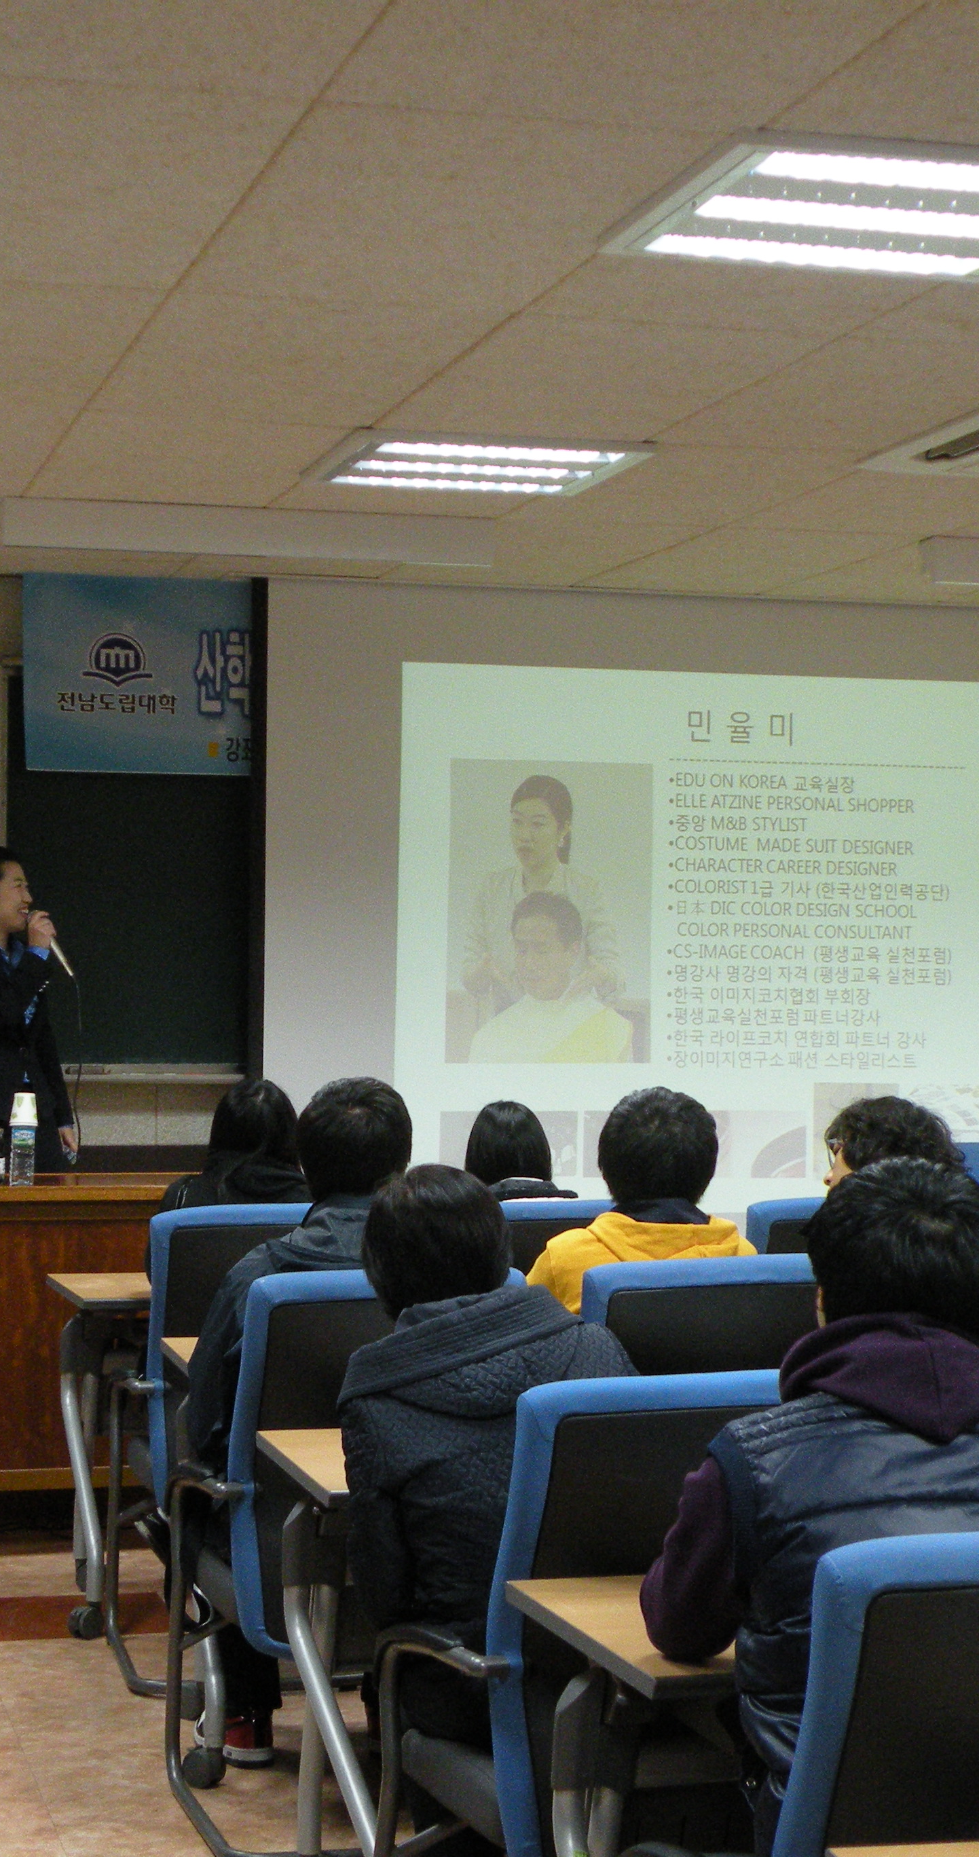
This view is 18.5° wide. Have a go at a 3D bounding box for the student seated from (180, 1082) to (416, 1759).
[{"bbox_3d":[-0.295,0.899,5.429,0.520,1.280,0.780,0,-1,-15],"label":"student seated"}]

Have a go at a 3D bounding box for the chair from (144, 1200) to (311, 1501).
[{"bbox_3d":[-0.518,1.061,6.341,0.530,0.970,0.600,0,-1,-15],"label":"chair"}]

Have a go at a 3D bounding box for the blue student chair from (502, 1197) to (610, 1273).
[{"bbox_3d":[0.024,1.072,6.906,0.530,0.940,0.600,0,0,-15],"label":"blue student chair"}]

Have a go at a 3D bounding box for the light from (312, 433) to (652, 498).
[{"bbox_3d":[-0.034,-1.067,6.749,0.660,0.080,0.660,0,-1,-15],"label":"light"}]

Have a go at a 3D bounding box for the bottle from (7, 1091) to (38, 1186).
[{"bbox_3d":[-1.148,0.518,7.382,0.075,0.238,0.075,0,0,-15],"label":"bottle"}]

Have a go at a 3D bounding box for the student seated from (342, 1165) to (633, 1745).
[{"bbox_3d":[-0.023,0.922,4.265,0.460,1.200,0.700,0,0,-15],"label":"student seated"}]

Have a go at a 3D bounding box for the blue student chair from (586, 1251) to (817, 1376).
[{"bbox_3d":[0.311,1.055,5.403,0.530,0.970,0.600,0,-1,-15],"label":"blue student chair"}]

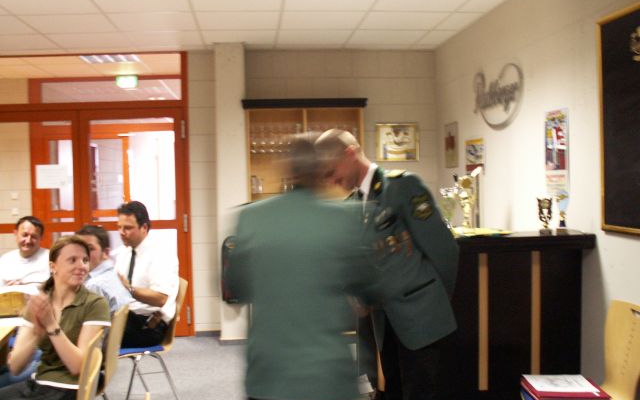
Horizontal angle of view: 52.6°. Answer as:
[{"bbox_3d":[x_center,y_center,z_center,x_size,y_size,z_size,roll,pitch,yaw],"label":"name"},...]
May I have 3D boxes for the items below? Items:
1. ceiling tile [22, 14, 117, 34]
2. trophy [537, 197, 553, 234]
[{"bbox_3d":[-1.815,-1.288,4.716,0.620,0.020,0.620,-2,2,-6],"label":"ceiling tile"},{"bbox_3d":[1.150,0.077,3.309,0.080,0.185,0.060,-1,2,5],"label":"trophy"}]

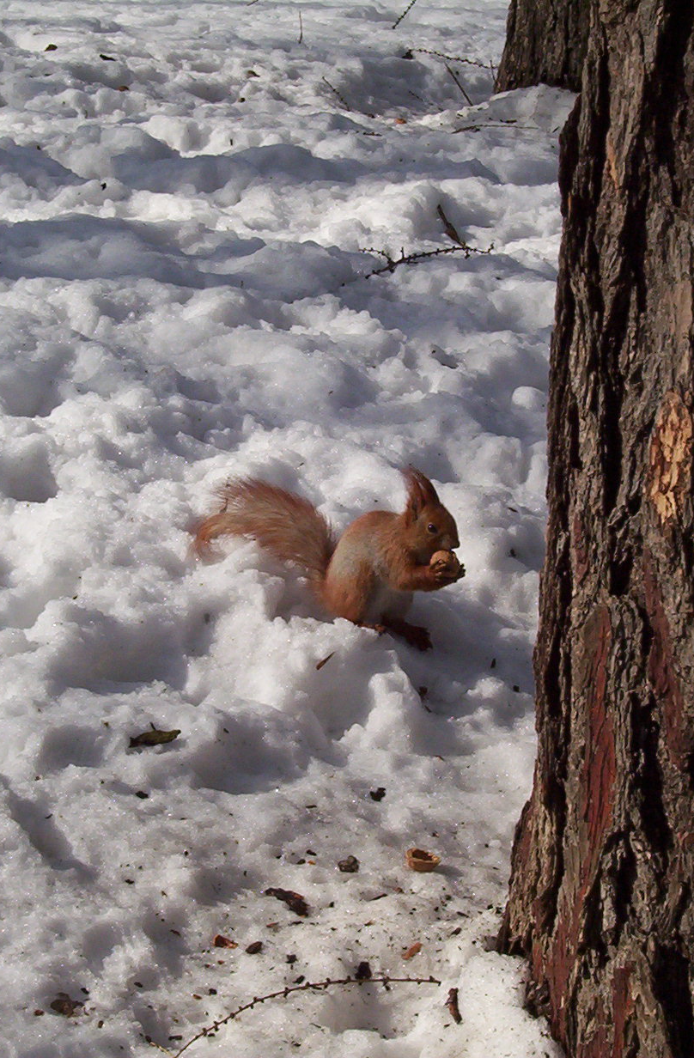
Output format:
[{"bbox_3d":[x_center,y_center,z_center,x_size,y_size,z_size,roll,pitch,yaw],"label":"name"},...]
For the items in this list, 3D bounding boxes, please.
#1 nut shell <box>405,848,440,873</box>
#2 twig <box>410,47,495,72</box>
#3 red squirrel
[{"bbox_3d":[0.072,0.315,3.866,0.034,0.017,0.029,2,18,5],"label":"nut shell"},{"bbox_3d":[0.184,-0.827,7.150,0.165,0.033,0.030,9,20,27],"label":"twig"},{"bbox_3d":[-0.019,0.032,4.370,0.280,0.190,0.100,6,19,17],"label":"red squirrel"}]

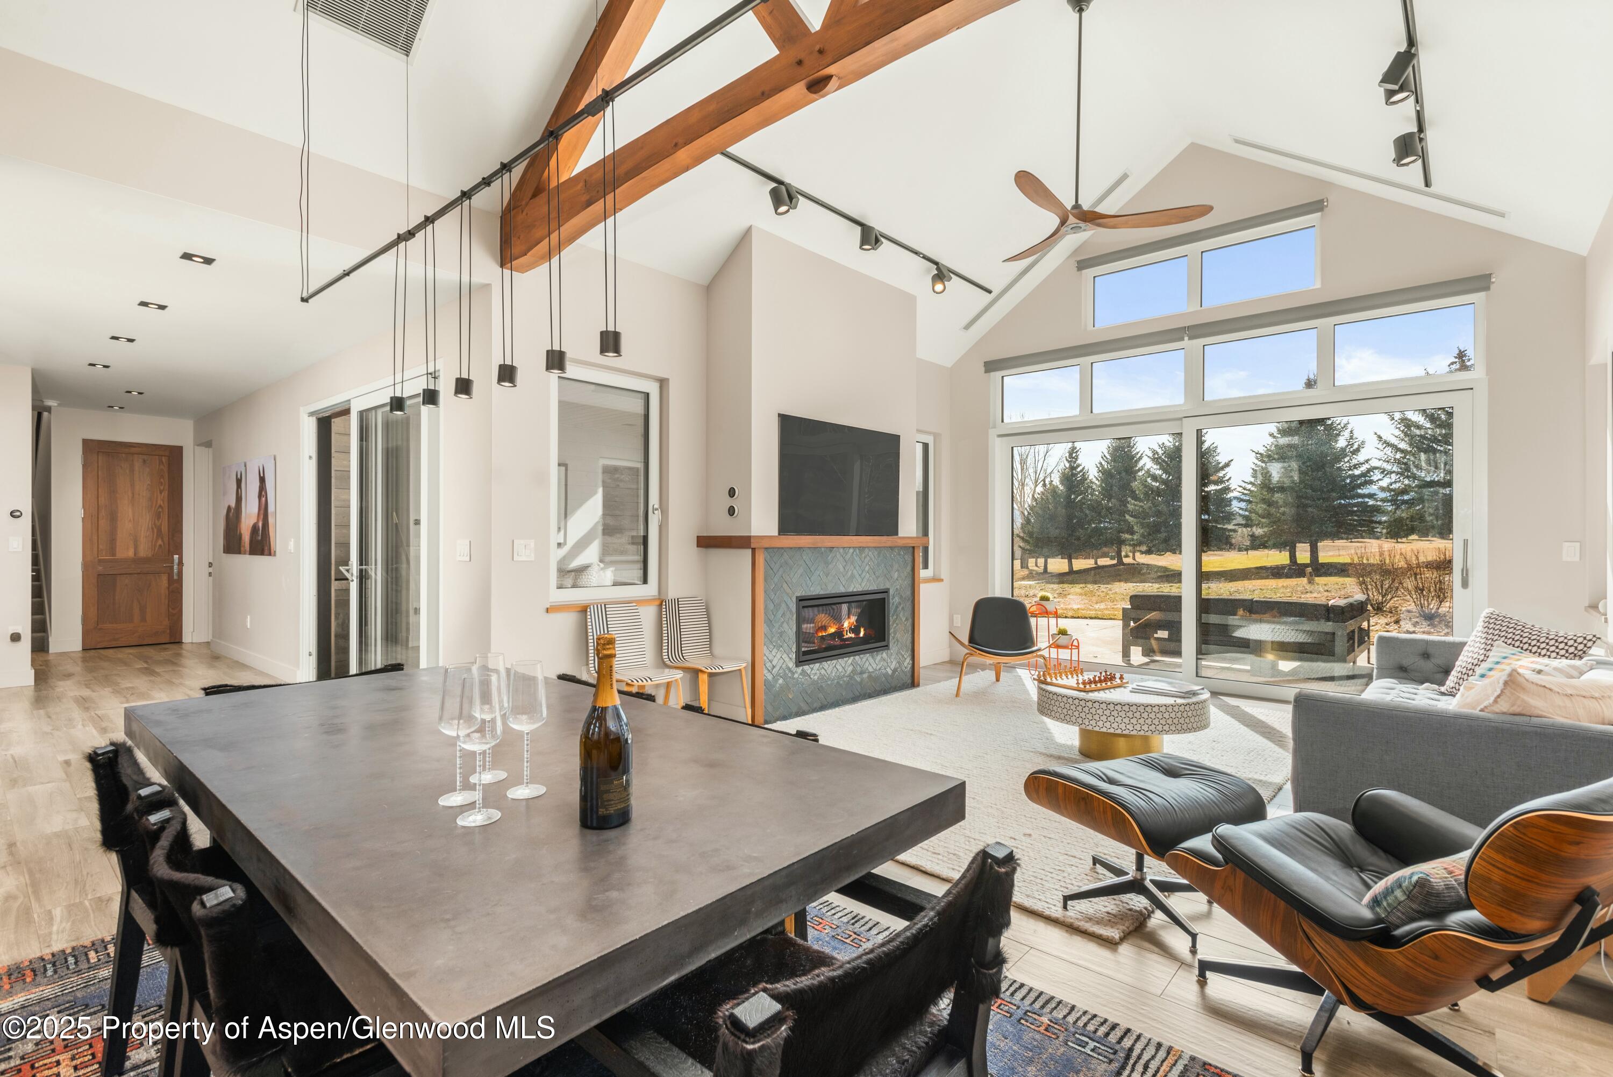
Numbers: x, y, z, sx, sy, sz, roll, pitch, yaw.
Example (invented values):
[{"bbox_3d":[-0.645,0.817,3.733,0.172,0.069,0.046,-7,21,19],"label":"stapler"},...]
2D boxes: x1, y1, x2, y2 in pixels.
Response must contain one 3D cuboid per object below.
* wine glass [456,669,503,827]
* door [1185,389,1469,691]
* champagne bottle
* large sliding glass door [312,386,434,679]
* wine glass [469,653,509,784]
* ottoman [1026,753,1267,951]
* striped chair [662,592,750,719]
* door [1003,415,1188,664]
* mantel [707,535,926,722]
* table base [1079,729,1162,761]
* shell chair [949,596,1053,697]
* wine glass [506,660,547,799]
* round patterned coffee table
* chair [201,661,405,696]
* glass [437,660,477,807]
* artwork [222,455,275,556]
[{"bbox_3d":[-0.564,0.360,1.315,0.072,0.243,0.072,0,0,42],"label":"wine glass"},{"bbox_3d":[3.840,0.124,5.778,1.820,2.260,0.080,0,0,42],"label":"door"},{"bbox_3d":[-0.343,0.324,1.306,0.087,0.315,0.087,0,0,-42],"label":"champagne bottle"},{"bbox_3d":[-3.356,0.102,5.825,2.520,2.370,0.120,0,0,42],"label":"large sliding glass door"},{"bbox_3d":[-0.641,0.360,1.539,0.072,0.243,0.072,0,0,42],"label":"wine glass"},{"bbox_3d":[1.158,1.053,2.628,0.630,0.420,0.530,0,0,-30],"label":"ottoman"},{"bbox_3d":[-0.644,0.850,4.989,0.530,0.870,0.440,0,0,42],"label":"striped chair"},{"bbox_3d":[2.600,0.111,7.057,1.740,2.270,0.100,0,0,42],"label":"door"},{"bbox_3d":[0.170,0.638,6.039,0.520,1.300,2.170,0,0,42],"label":"mantel"},{"bbox_3d":[1.844,1.153,4.468,0.456,0.235,0.456,0,0,42],"label":"table base"},{"bbox_3d":[1.660,0.884,6.332,0.910,0.740,0.810,0,0,12],"label":"shell chair"},{"bbox_3d":[-0.545,0.368,1.486,0.073,0.252,0.073,0,0,42],"label":"wine glass"},{"bbox_3d":[1.844,1.071,4.469,0.930,0.400,0.930,0,0,0],"label":"round patterned coffee table"},{"bbox_3d":[-1.560,0.869,2.522,0.560,0.780,0.600,0,0,42],"label":"chair"},{"bbox_3d":[-0.661,0.367,1.447,0.073,0.255,0.073,0,0,42],"label":"glass"},{"bbox_3d":[-5.777,-0.312,7.874,2.050,0.960,0.040,0,0,42],"label":"artwork"}]

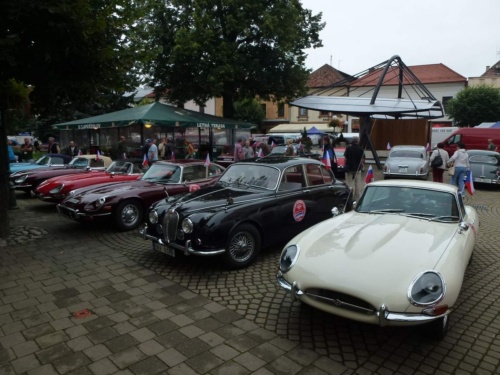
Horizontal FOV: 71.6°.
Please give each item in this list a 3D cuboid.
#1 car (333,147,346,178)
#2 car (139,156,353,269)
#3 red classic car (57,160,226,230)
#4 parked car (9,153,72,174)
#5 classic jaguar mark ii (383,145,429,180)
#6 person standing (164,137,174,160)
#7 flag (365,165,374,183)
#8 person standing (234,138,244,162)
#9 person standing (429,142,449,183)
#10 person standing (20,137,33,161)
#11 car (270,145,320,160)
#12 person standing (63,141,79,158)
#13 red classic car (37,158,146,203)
[{"bbox_3d":[4.218,-1.226,16.194,1.700,1.400,4.400,1,8,13],"label":"car"},{"bbox_3d":[0.371,0.183,6.288,1.700,1.460,4.580,7,11,42],"label":"car"},{"bbox_3d":[-2.100,0.018,8.323,1.680,1.270,4.660,5,10,34],"label":"red classic car"},{"bbox_3d":[-7.477,-0.626,12.749,1.660,1.220,4.450,7,11,42],"label":"parked car"},{"bbox_3d":[6.913,-1.060,15.248,1.700,1.460,4.580,4,9,27],"label":"classic jaguar mark ii"},{"bbox_3d":[-3.339,-1.152,14.482,0.340,1.800,0.500,3,8,18],"label":"person standing"},{"bbox_3d":[1.745,-0.192,5.050,0.150,0.280,0.070,2,9,20],"label":"flag"},{"bbox_3d":[-0.383,-0.868,12.703,0.340,1.750,0.500,-5,10,-34],"label":"person standing"},{"bbox_3d":[5.958,-0.584,11.024,0.540,1.690,0.360,4,9,25],"label":"person standing"},{"bbox_3d":[-9.190,-1.134,14.386,0.540,1.760,0.340,-2,8,-17],"label":"person standing"},{"bbox_3d":[1.938,-1.297,17.191,1.660,1.300,4.450,6,10,37],"label":"car"},{"bbox_3d":[-7.266,-1.013,14.291,0.520,1.720,0.320,-2,8,-9],"label":"person standing"},{"bbox_3d":[-4.044,-0.235,10.495,1.660,1.210,4.450,6,10,37],"label":"red classic car"}]

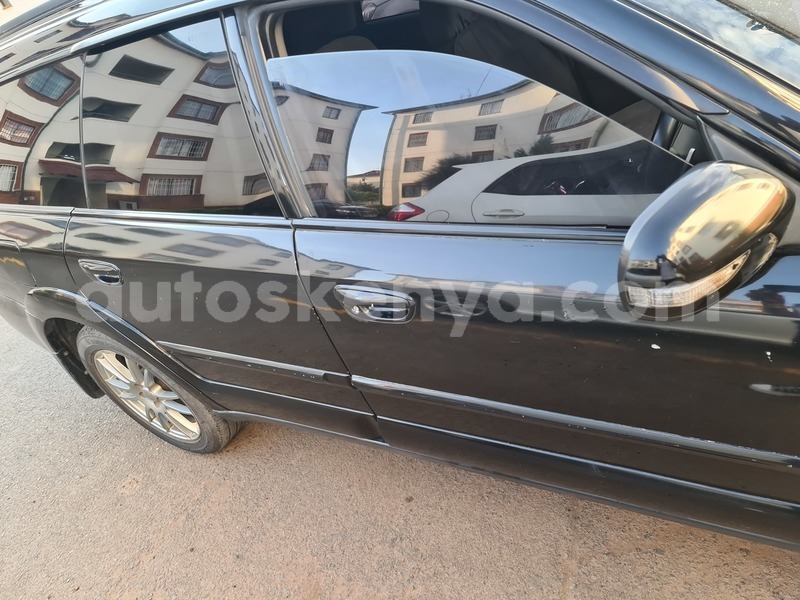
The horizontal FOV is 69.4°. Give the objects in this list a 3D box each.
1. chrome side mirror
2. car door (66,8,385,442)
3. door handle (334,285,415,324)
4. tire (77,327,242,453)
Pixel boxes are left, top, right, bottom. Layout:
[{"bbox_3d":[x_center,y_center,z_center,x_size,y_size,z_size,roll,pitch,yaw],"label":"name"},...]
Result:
[{"bbox_3d":[0.357,-0.073,0.678,0.220,0.155,0.125,-34,39,-19],"label":"chrome side mirror"},{"bbox_3d":[-0.476,-0.082,1.505,0.870,1.090,0.230,6,43,30],"label":"car door"},{"bbox_3d":[-0.043,0.005,1.136,0.175,0.075,0.042,6,43,30],"label":"door handle"},{"bbox_3d":[-0.857,0.287,2.132,0.655,0.655,0.222,8,43,28],"label":"tire"}]

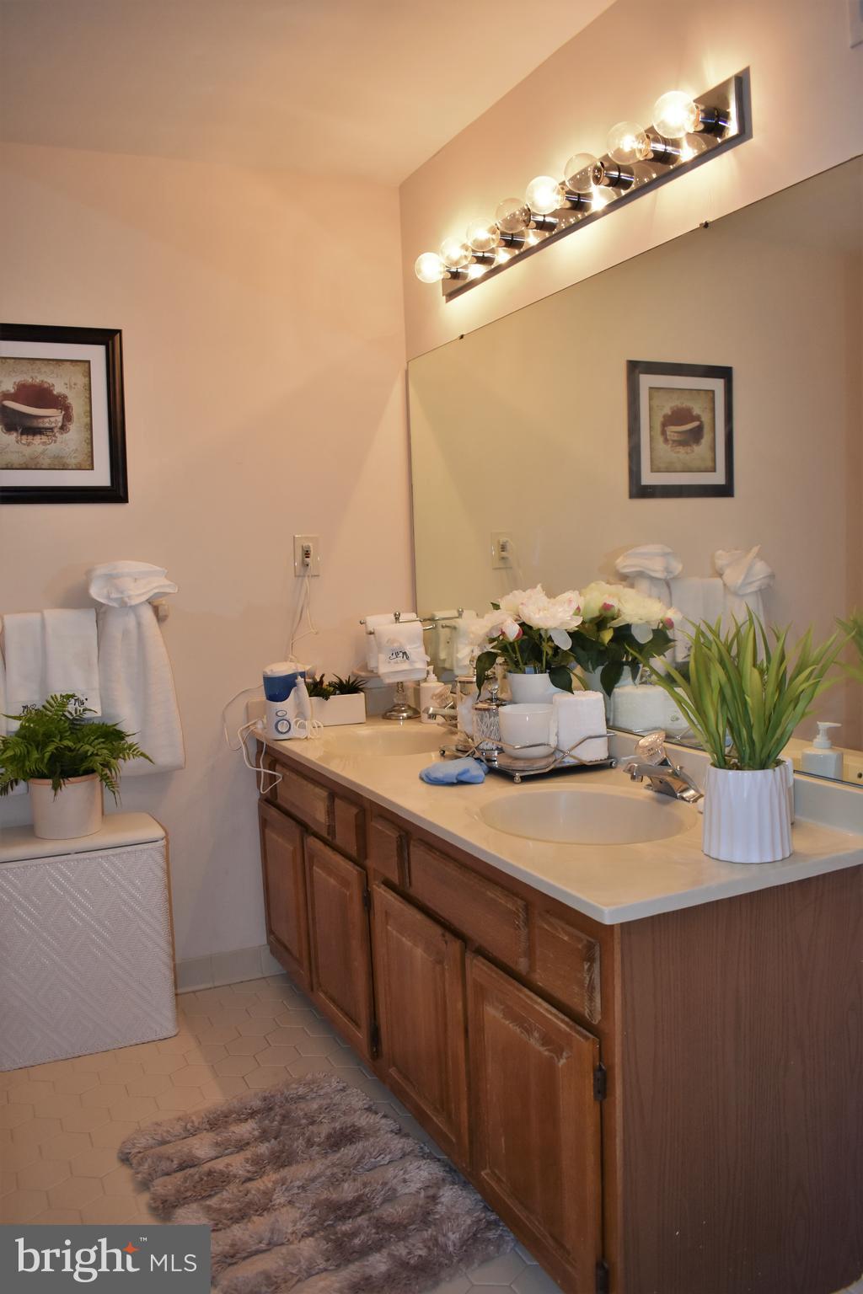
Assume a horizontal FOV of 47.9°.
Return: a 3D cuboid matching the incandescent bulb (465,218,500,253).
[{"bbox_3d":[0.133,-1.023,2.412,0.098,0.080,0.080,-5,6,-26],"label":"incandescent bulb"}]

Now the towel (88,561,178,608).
[{"bbox_3d":[-0.843,-0.179,2.740,0.220,0.123,0.120,-4,6,-25],"label":"towel"}]

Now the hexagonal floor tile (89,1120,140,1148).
[{"bbox_3d":[-0.702,1.092,2.163,0.104,0.008,0.120,-5,6,-27],"label":"hexagonal floor tile"}]

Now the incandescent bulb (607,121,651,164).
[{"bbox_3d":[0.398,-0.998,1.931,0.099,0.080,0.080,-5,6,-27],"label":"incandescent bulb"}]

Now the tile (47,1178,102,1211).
[{"bbox_3d":[-0.734,1.132,2.000,0.109,0.009,0.124,-5,6,-26],"label":"tile"}]

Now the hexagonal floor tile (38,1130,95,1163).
[{"bbox_3d":[-0.823,1.132,2.191,0.105,0.008,0.122,-4,6,-26],"label":"hexagonal floor tile"}]

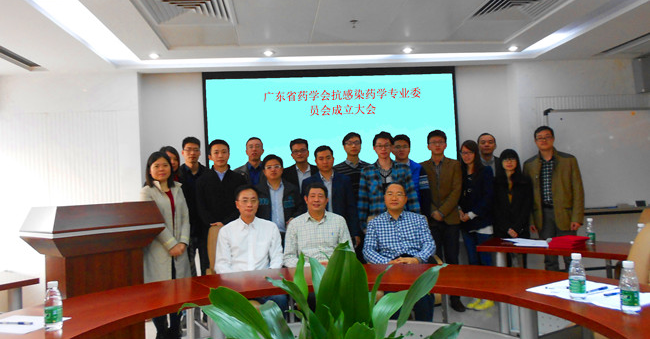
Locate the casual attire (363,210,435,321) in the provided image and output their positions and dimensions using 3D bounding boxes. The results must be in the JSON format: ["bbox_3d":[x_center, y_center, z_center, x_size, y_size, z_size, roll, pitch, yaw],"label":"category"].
[{"bbox_3d":[0.504,0.761,3.300,0.540,0.930,0.700,-3,-2,5],"label":"casual attire"}]

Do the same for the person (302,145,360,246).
[{"bbox_3d":[0.061,0.585,4.300,0.520,1.610,0.310,-3,-2,3],"label":"person"}]

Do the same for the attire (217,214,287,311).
[{"bbox_3d":[-0.503,0.814,3.370,0.500,0.980,0.680,-2,-2,-10],"label":"attire"}]

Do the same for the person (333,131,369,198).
[{"bbox_3d":[0.313,0.515,4.850,0.480,1.740,0.290,-3,-2,3],"label":"person"}]

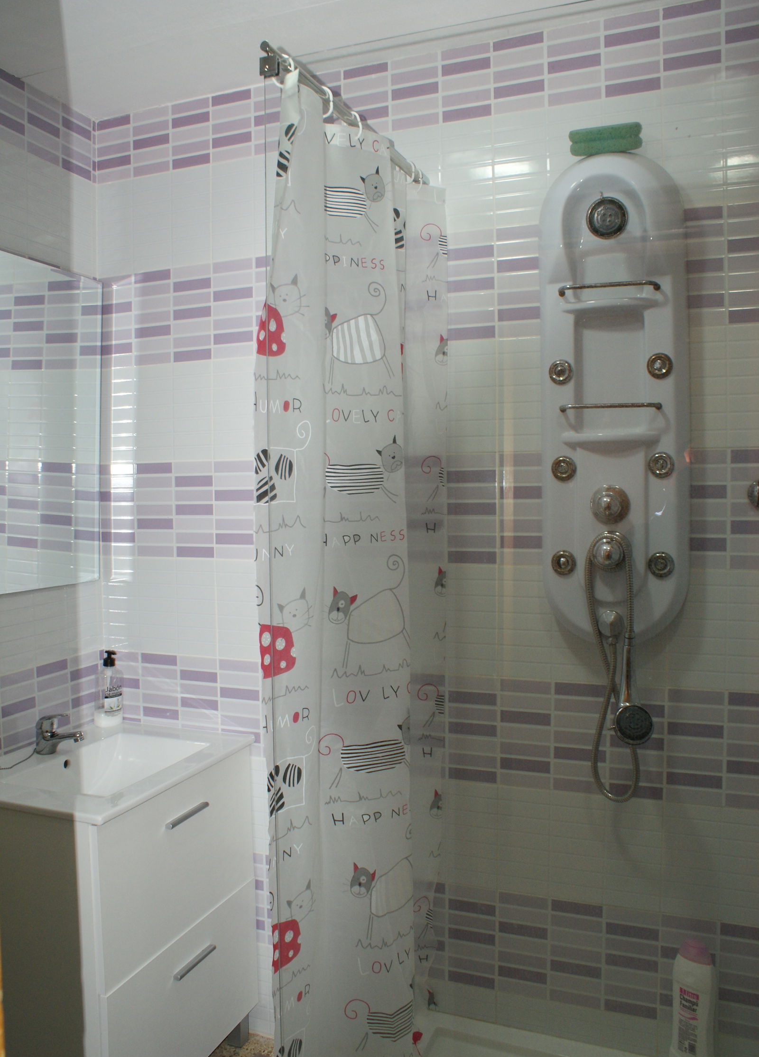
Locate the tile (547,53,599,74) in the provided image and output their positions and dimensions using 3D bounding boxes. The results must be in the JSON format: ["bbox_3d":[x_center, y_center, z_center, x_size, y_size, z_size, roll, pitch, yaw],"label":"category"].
[{"bbox_3d":[0.415,-0.991,1.813,0.114,0.026,0.008,0,2,21],"label":"tile"}]

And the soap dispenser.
[{"bbox_3d":[-0.721,0.420,2.252,0.072,0.201,0.072,2,3,44],"label":"soap dispenser"}]

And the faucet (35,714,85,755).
[{"bbox_3d":[-0.746,0.480,1.990,0.143,0.098,0.050,0,2,21],"label":"faucet"}]

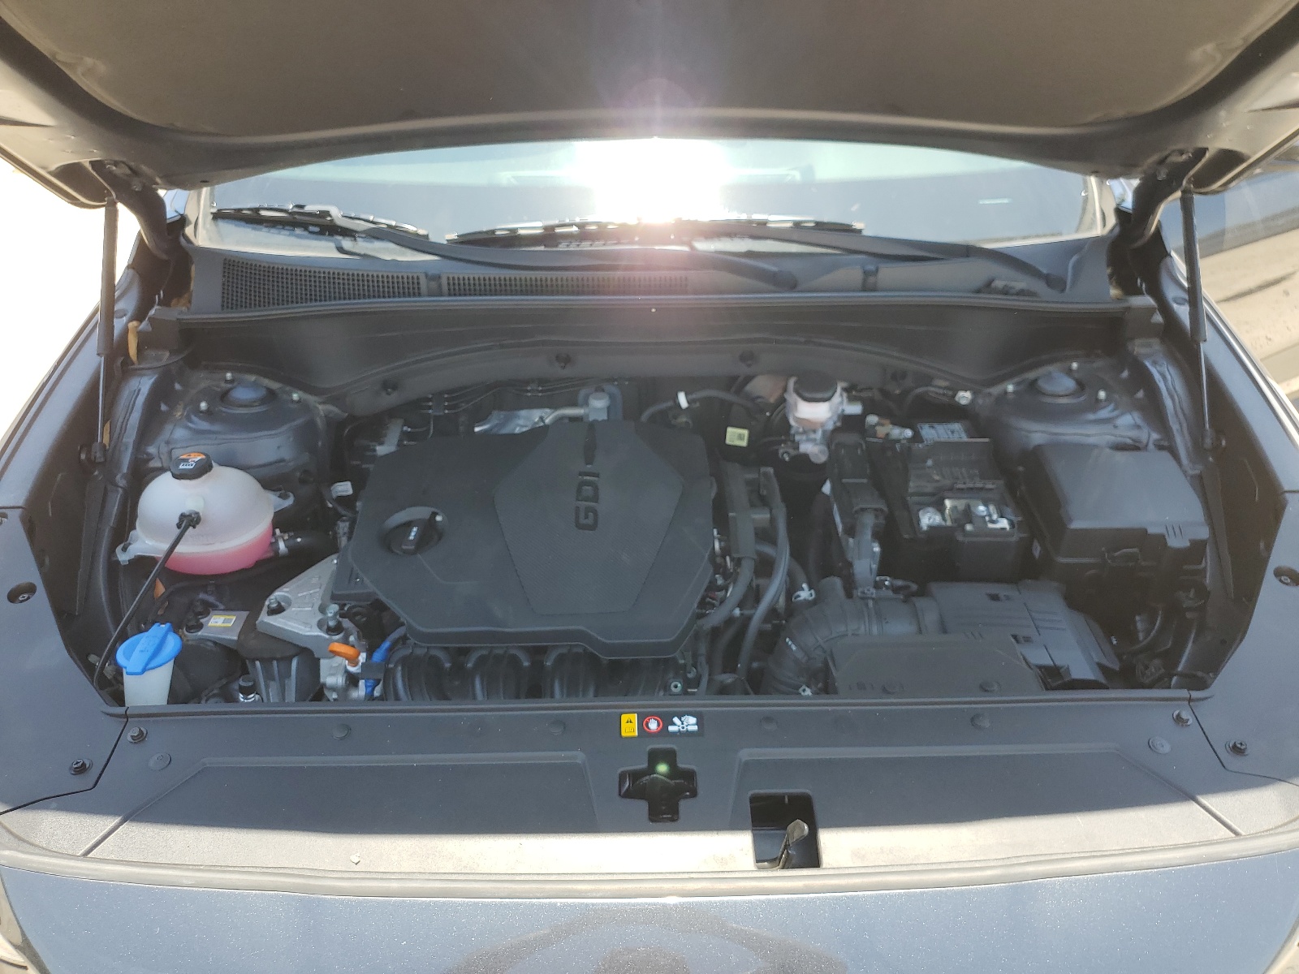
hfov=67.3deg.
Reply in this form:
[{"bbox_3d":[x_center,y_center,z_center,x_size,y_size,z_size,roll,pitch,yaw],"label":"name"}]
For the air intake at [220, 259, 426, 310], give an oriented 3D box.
[{"bbox_3d":[-0.491,-0.299,1.476,0.315,0.040,0.110,1,32,3],"label":"air intake"}]

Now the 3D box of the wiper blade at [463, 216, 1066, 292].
[{"bbox_3d":[0.163,-0.376,1.528,0.935,0.068,0.105,3,32,6],"label":"wiper blade"}]

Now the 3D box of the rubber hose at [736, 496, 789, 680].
[{"bbox_3d":[0.132,0.118,1.150,0.056,0.100,0.220,-1,32,0],"label":"rubber hose"}]

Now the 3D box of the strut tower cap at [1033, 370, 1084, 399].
[{"bbox_3d":[0.578,-0.143,1.380,0.068,0.025,0.068,-4,28,2],"label":"strut tower cap"}]

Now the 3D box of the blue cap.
[{"bbox_3d":[-0.513,0.168,1.000,0.059,0.023,0.067,-2,32,-2],"label":"blue cap"}]

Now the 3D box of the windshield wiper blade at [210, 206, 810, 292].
[{"bbox_3d":[-0.259,-0.391,1.546,0.965,0.062,0.085,8,33,13],"label":"windshield wiper blade"}]

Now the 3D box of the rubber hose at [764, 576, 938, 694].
[{"bbox_3d":[0.219,0.166,1.070,0.180,0.105,0.115,-1,32,0],"label":"rubber hose"}]

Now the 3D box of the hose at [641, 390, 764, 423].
[{"bbox_3d":[0.073,-0.113,1.360,0.172,0.038,0.050,-1,32,0],"label":"hose"}]

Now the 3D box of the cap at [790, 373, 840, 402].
[{"bbox_3d":[0.235,-0.139,1.375,0.064,0.026,0.064,-1,32,0],"label":"cap"}]

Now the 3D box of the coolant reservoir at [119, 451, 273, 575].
[{"bbox_3d":[-0.536,0.039,1.165,0.172,0.145,0.145,-1,32,0],"label":"coolant reservoir"}]

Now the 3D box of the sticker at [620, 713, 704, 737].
[{"bbox_3d":[0.011,0.215,0.880,0.075,0.001,0.024,-1,51,0],"label":"sticker"}]

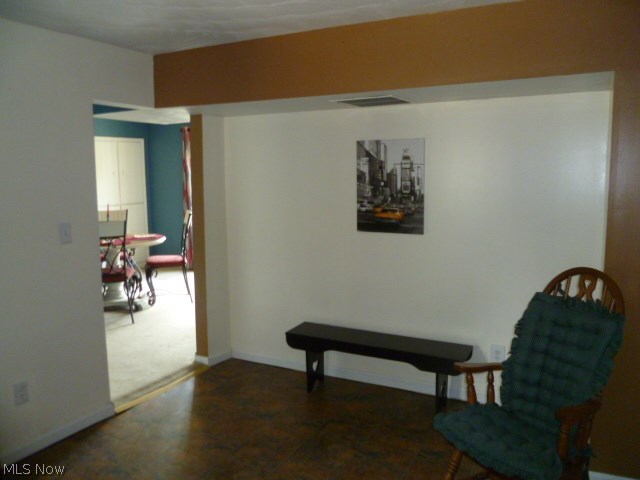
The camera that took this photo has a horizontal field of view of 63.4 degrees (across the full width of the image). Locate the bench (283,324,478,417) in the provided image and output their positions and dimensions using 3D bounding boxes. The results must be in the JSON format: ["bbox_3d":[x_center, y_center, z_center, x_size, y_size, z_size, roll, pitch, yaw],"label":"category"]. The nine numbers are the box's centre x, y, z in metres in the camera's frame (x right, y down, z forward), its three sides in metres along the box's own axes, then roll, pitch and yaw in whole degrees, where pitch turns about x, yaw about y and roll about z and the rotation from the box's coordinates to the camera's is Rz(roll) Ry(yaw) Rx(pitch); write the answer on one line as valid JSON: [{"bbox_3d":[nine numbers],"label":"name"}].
[{"bbox_3d":[0.378,0.894,3.560,1.247,0.425,0.331,3,8,27],"label":"bench"}]

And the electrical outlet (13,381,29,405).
[{"bbox_3d":[-1.605,0.830,2.793,0.010,0.116,0.074,3,8,27],"label":"electrical outlet"}]

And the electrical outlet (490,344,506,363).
[{"bbox_3d":[1.169,0.751,3.403,0.074,0.116,0.010,3,8,27],"label":"electrical outlet"}]

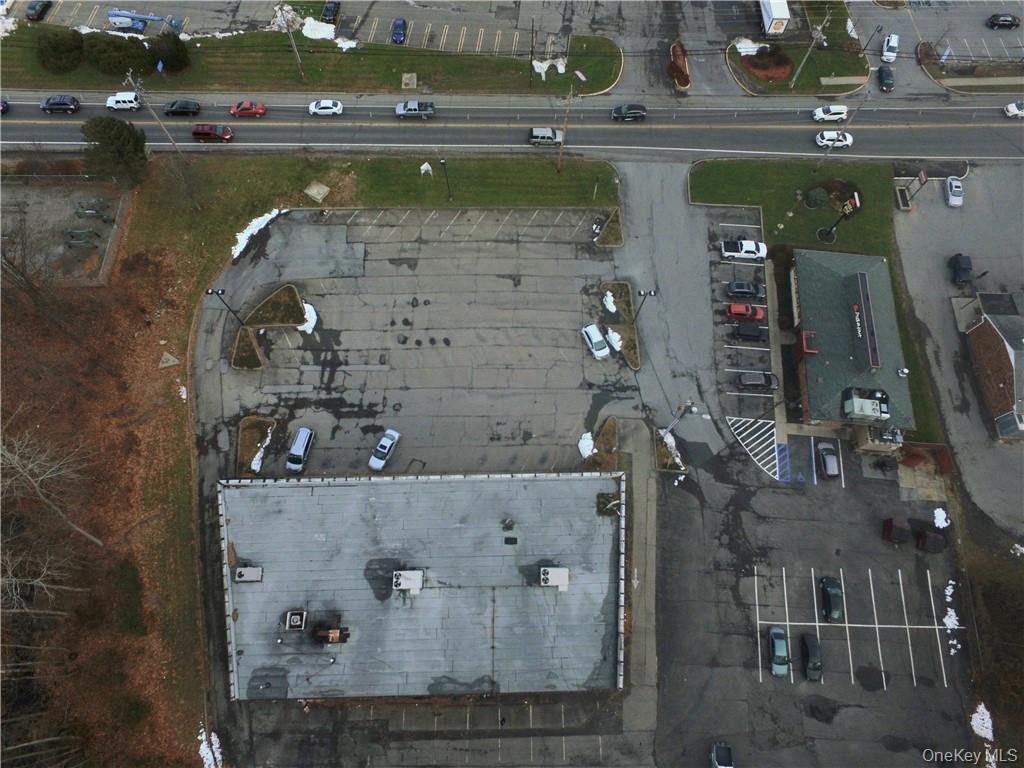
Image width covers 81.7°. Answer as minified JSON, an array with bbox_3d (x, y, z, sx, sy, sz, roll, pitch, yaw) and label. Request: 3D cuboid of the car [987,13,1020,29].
[{"bbox_3d":[78.849,-58.137,94.729,4.788,1.429,1.816,-3,69,-2],"label":"car"}]

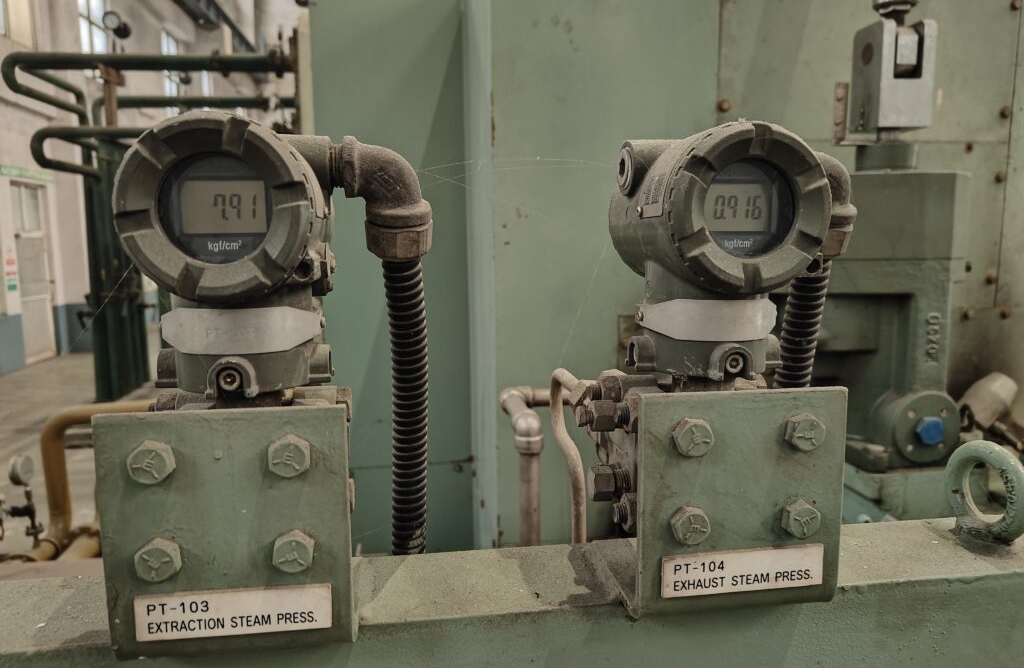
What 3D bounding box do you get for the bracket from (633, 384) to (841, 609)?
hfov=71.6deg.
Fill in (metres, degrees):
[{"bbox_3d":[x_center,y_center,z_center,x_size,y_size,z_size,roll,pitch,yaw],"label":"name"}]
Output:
[{"bbox_3d":[0.104,0.075,0.378,0.099,0.108,0.100,-1,7,-6],"label":"bracket"}]

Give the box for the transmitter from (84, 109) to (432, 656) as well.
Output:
[{"bbox_3d":[-0.107,0.018,0.345,0.140,0.229,0.122,-1,7,-8],"label":"transmitter"}]

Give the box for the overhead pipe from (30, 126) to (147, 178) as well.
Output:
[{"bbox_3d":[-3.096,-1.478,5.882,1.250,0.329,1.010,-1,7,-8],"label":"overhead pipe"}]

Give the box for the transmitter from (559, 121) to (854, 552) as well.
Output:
[{"bbox_3d":[0.110,-0.001,0.380,0.166,0.202,0.118,-1,7,-6],"label":"transmitter"}]

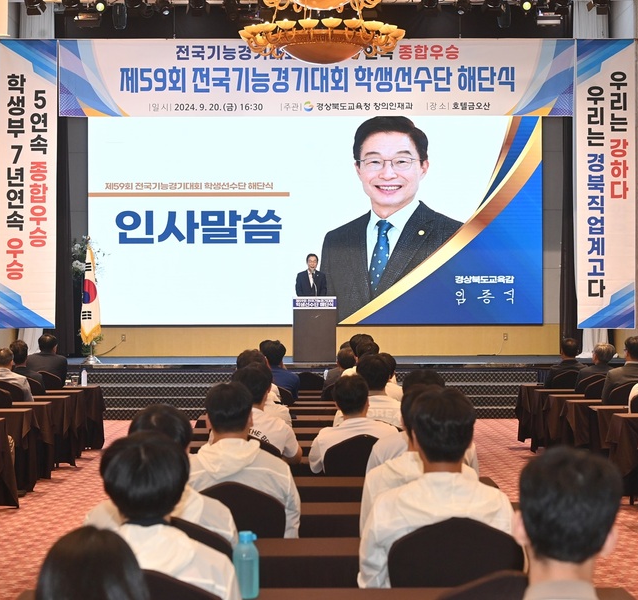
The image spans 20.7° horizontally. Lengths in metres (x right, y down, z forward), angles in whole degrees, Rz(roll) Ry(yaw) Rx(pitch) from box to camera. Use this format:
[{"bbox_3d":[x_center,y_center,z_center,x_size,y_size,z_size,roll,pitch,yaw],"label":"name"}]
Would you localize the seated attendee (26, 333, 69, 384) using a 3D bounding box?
[{"bbox_3d":[-3.061,1.052,19.843,0.500,1.346,0.800,0,0,7],"label":"seated attendee"}]

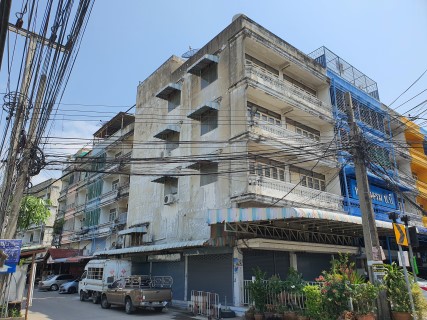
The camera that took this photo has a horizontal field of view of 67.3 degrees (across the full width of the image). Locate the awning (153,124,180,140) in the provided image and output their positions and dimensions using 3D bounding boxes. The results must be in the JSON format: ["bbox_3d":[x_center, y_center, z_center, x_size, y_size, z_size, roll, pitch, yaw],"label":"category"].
[{"bbox_3d":[-3.150,-1.914,21.765,0.991,0.487,1.798,14,-23,-37],"label":"awning"}]

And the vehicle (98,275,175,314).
[{"bbox_3d":[-4.016,6.786,16.402,1.680,1.680,4.950,15,-24,-36],"label":"vehicle"}]

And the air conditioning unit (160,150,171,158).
[{"bbox_3d":[-3.219,-0.395,21.674,0.290,0.570,0.800,14,-23,-37],"label":"air conditioning unit"}]

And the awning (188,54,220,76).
[{"bbox_3d":[-0.649,-6.034,20.549,1.000,0.550,1.900,15,-24,-36],"label":"awning"}]

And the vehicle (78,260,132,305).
[{"bbox_3d":[-7.152,7.979,21.126,1.760,2.500,4.150,15,-24,-36],"label":"vehicle"}]

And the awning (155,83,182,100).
[{"bbox_3d":[-3.271,-4.994,23.661,1.000,0.500,1.900,15,-24,-36],"label":"awning"}]

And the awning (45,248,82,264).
[{"bbox_3d":[-15.640,10.201,33.630,3.400,1.550,2.200,15,-24,-36],"label":"awning"}]

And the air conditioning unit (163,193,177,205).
[{"bbox_3d":[-2.710,2.437,20.073,0.290,0.570,0.800,14,-23,-37],"label":"air conditioning unit"}]

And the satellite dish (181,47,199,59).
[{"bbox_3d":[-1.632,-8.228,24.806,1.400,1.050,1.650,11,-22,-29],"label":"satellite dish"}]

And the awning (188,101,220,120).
[{"bbox_3d":[-0.634,-2.915,18.835,0.958,0.487,1.759,14,-23,-37],"label":"awning"}]

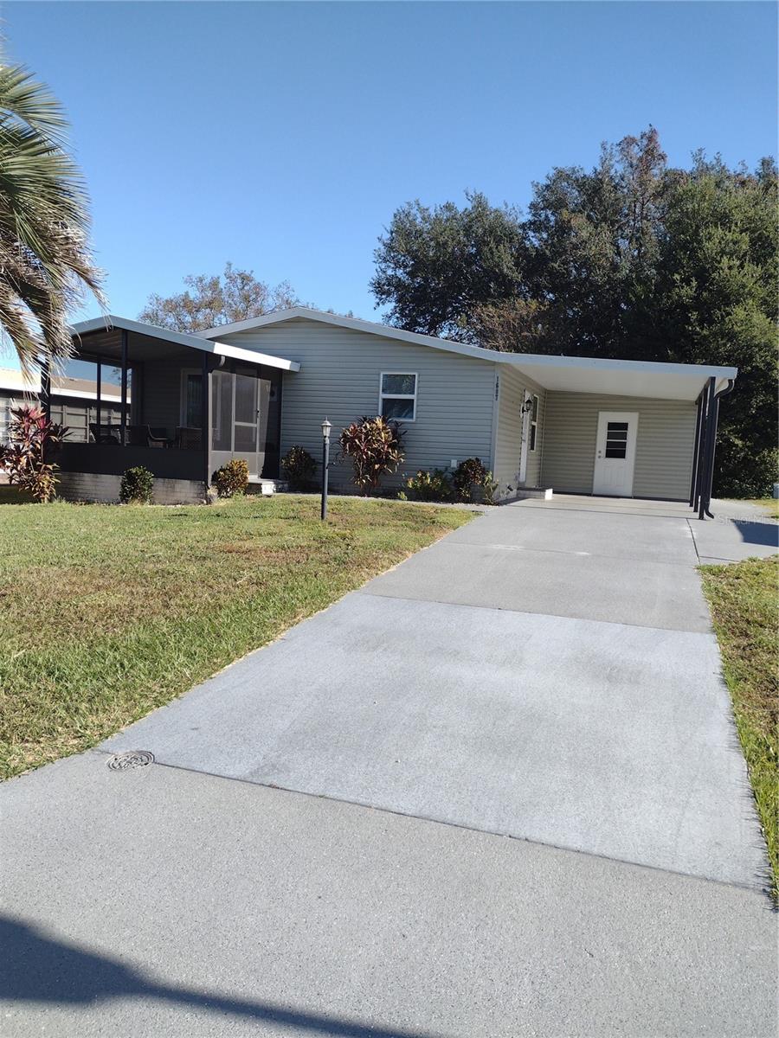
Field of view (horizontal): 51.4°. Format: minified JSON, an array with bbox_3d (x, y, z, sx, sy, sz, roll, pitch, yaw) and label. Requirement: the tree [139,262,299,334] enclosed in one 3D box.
[{"bbox_3d":[-7.836,-7.084,37.194,7.810,9.380,7.660,4,5,18],"label":"tree"}]

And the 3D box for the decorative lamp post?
[{"bbox_3d":[-0.942,-0.729,11.833,0.160,1.520,0.160,4,5,18],"label":"decorative lamp post"}]

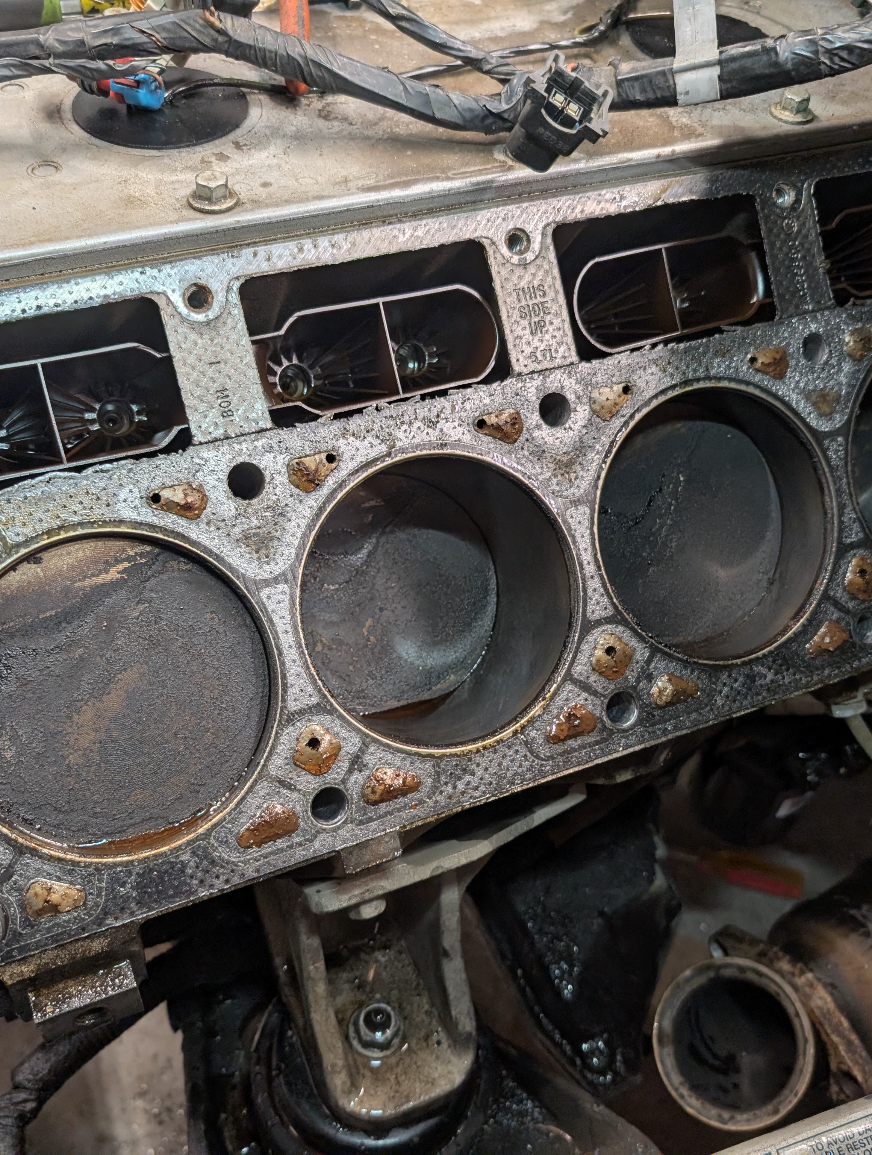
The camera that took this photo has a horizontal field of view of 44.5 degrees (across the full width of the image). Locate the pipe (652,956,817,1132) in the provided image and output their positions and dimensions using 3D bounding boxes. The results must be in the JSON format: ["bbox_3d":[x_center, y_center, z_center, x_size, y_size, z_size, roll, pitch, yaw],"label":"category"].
[{"bbox_3d":[0.153,0.229,0.518,0.075,0.065,0.075,-16,55,23],"label":"pipe"}]

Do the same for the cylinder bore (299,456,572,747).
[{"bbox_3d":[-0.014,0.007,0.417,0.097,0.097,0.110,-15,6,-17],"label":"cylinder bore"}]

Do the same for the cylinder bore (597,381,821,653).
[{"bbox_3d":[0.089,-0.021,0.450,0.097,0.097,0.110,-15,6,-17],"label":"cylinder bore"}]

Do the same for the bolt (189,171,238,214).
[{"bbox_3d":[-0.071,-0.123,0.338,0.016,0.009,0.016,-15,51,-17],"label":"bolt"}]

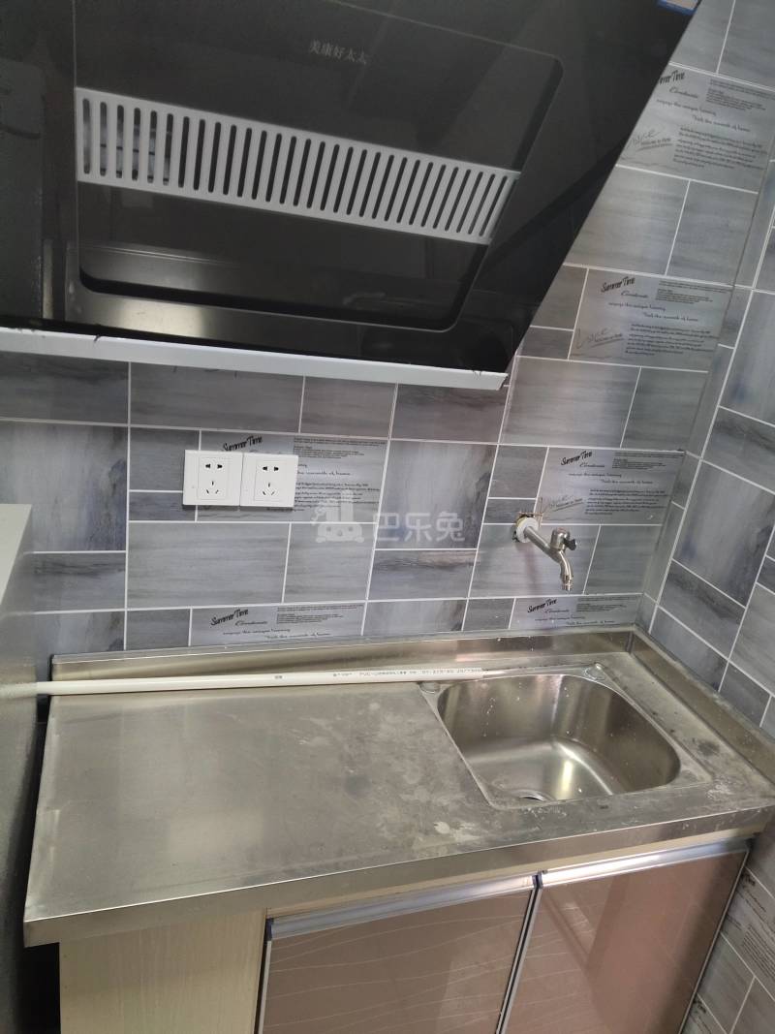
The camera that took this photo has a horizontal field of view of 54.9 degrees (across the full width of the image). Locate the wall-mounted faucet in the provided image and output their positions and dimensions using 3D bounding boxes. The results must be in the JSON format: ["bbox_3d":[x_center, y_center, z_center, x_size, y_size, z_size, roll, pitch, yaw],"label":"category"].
[{"bbox_3d":[0.278,0.052,1.292,0.048,0.090,0.165,1,22,-19],"label":"wall-mounted faucet"}]

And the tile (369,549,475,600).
[{"bbox_3d":[0.062,0.103,1.341,0.198,0.100,0.010,1,22,-20],"label":"tile"}]

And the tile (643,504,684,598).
[{"bbox_3d":[0.548,0.071,1.465,0.010,0.202,0.047,1,22,-20],"label":"tile"}]

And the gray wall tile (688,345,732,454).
[{"bbox_3d":[0.588,-0.207,1.358,0.010,0.203,0.048,1,22,-20],"label":"gray wall tile"}]

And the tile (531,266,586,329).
[{"bbox_3d":[0.270,-0.359,1.214,0.100,0.102,0.010,1,22,-20],"label":"tile"}]

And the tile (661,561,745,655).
[{"bbox_3d":[0.577,0.165,1.374,0.010,0.099,0.197,1,22,-19],"label":"tile"}]

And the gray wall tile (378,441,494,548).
[{"bbox_3d":[0.083,-0.037,1.285,0.196,0.196,0.010,1,22,-20],"label":"gray wall tile"}]

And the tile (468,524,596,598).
[{"bbox_3d":[0.277,0.082,1.407,0.249,0.150,0.010,1,22,-20],"label":"tile"}]

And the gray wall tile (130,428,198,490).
[{"bbox_3d":[-0.335,-0.086,1.118,0.101,0.100,0.010,1,22,-20],"label":"gray wall tile"}]

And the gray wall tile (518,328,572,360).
[{"bbox_3d":[0.260,-0.289,1.236,0.097,0.047,0.010,1,22,-19],"label":"gray wall tile"}]

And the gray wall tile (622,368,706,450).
[{"bbox_3d":[0.503,-0.195,1.369,0.143,0.151,0.010,1,22,-20],"label":"gray wall tile"}]

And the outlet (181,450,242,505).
[{"bbox_3d":[-0.267,-0.060,1.142,0.086,0.086,0.010,1,22,-20],"label":"outlet"}]

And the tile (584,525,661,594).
[{"bbox_3d":[0.462,0.083,1.475,0.143,0.150,0.010,1,22,-20],"label":"tile"}]

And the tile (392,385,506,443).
[{"bbox_3d":[0.103,-0.175,1.235,0.198,0.100,0.010,1,22,-20],"label":"tile"}]

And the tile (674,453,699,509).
[{"bbox_3d":[0.567,-0.067,1.409,0.010,0.097,0.043,1,22,-19],"label":"tile"}]

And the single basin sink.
[{"bbox_3d":[0.272,0.427,1.271,0.370,0.162,0.318,1,22,-20],"label":"single basin sink"}]

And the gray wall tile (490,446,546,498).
[{"bbox_3d":[0.229,-0.081,1.319,0.099,0.100,0.010,1,22,-20],"label":"gray wall tile"}]

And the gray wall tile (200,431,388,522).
[{"bbox_3d":[-0.149,-0.062,1.192,0.299,0.148,0.010,1,22,-20],"label":"gray wall tile"}]

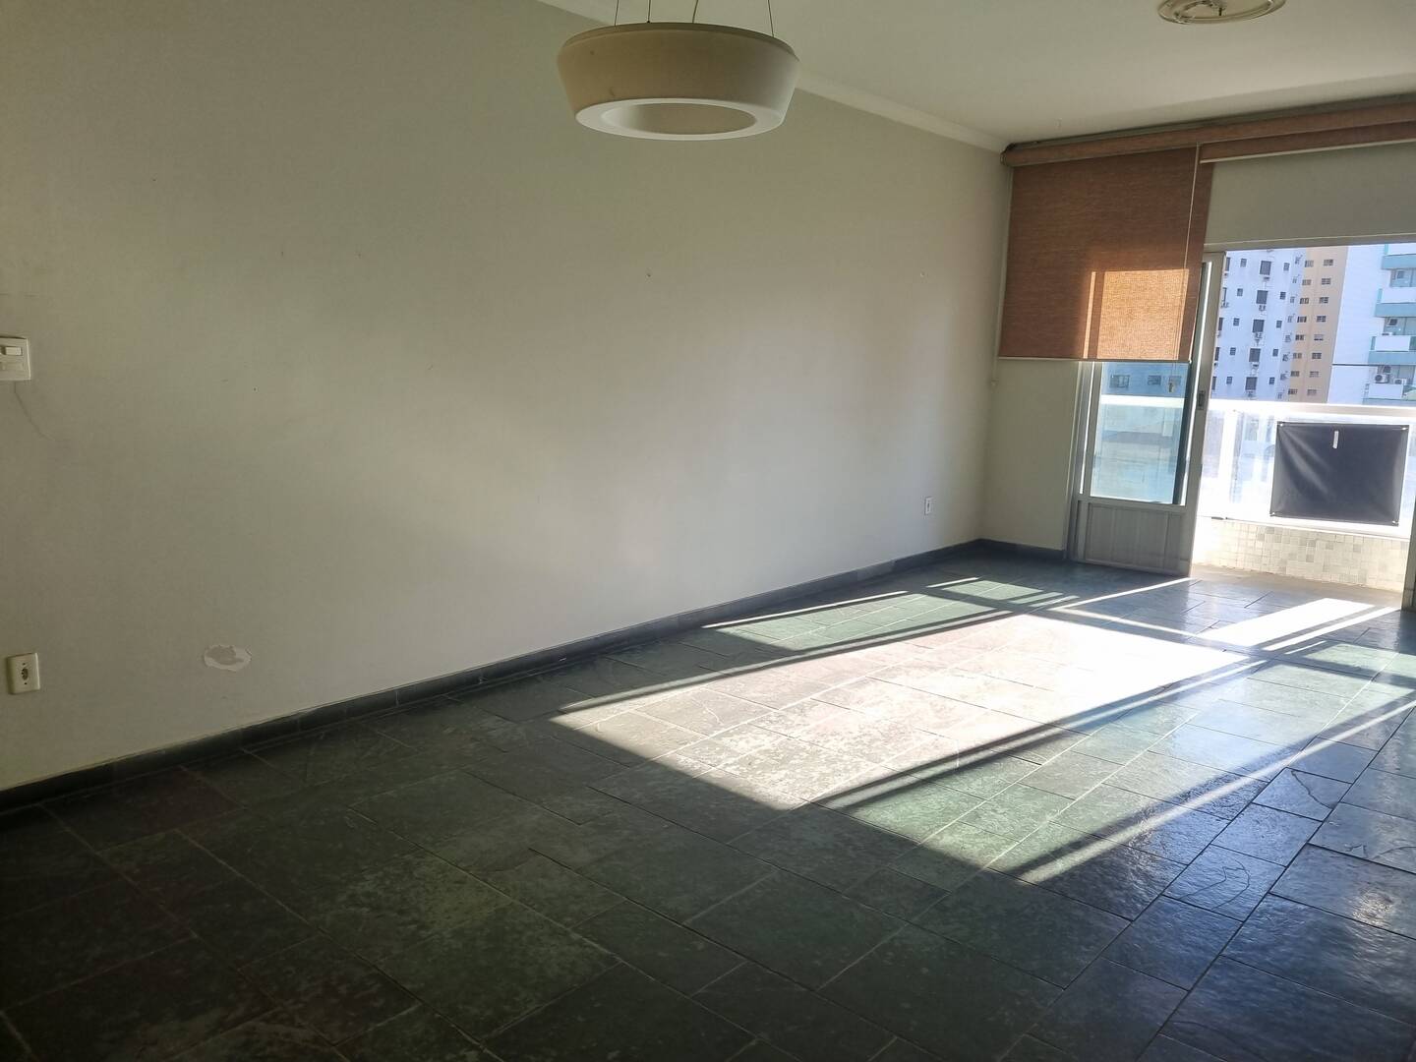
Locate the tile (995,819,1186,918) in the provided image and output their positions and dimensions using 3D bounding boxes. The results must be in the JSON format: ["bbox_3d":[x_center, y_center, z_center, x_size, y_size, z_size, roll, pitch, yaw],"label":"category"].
[{"bbox_3d":[1.031,0.917,2.888,0.388,0.012,0.404,9,12,41],"label":"tile"}]

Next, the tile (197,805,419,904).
[{"bbox_3d":[-1.052,0.869,2.861,0.411,0.012,0.406,9,12,41],"label":"tile"}]

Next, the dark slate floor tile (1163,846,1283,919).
[{"bbox_3d":[1.378,0.935,2.827,0.193,0.012,0.399,9,12,41],"label":"dark slate floor tile"}]

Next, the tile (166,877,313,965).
[{"bbox_3d":[-1.107,0.924,2.511,0.398,0.012,0.192,9,12,41],"label":"tile"}]

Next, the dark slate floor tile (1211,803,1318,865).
[{"bbox_3d":[1.685,0.916,3.206,0.202,0.012,0.400,10,13,41],"label":"dark slate floor tile"}]

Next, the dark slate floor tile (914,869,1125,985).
[{"bbox_3d":[0.773,0.970,2.624,0.400,0.012,0.400,9,13,41],"label":"dark slate floor tile"}]

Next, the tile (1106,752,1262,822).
[{"bbox_3d":[1.579,0.837,3.510,0.403,0.012,0.403,9,13,41],"label":"tile"}]

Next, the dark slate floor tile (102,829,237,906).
[{"bbox_3d":[-1.442,0.895,2.837,0.403,0.012,0.204,9,13,41],"label":"dark slate floor tile"}]

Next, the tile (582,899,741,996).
[{"bbox_3d":[-0.123,0.996,2.545,0.403,0.012,0.198,10,13,41],"label":"tile"}]

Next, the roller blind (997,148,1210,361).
[{"bbox_3d":[2.545,-1.779,6.947,1.322,1.335,0.050,9,12,41],"label":"roller blind"}]

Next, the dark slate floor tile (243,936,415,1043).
[{"bbox_3d":[-0.822,0.993,2.314,0.401,0.012,0.202,9,13,41],"label":"dark slate floor tile"}]

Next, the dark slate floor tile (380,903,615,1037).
[{"bbox_3d":[-0.477,0.983,2.409,0.400,0.012,0.400,9,13,41],"label":"dark slate floor tile"}]

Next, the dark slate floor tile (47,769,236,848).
[{"bbox_3d":[-1.725,0.847,3.248,0.450,0.012,0.410,10,13,41],"label":"dark slate floor tile"}]

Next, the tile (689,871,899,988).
[{"bbox_3d":[0.211,0.950,2.559,0.391,0.012,0.373,9,12,41],"label":"tile"}]

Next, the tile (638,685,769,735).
[{"bbox_3d":[-0.008,0.716,4.199,0.405,0.012,0.410,10,13,41],"label":"tile"}]

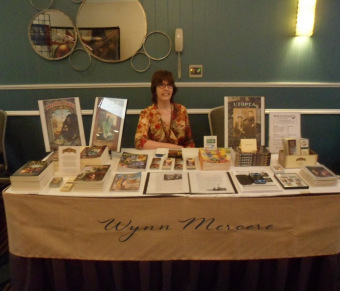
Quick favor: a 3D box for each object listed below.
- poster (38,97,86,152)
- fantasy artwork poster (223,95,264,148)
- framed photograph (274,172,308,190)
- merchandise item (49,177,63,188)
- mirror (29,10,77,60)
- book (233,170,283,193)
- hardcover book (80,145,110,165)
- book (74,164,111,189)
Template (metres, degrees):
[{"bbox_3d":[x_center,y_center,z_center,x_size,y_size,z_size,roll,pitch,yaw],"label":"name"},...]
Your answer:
[{"bbox_3d":[-0.825,-0.168,2.245,0.305,0.410,0.020,-8,-1,-24],"label":"poster"},{"bbox_3d":[0.560,-0.157,2.191,0.305,0.410,0.020,0,2,0],"label":"fantasy artwork poster"},{"bbox_3d":[0.678,0.199,1.635,0.129,0.014,0.187,0,17,3],"label":"framed photograph"},{"bbox_3d":[-0.630,0.207,1.621,0.052,0.017,0.093,-3,17,-10],"label":"merchandise item"},{"bbox_3d":[-1.099,-1.036,2.742,0.465,0.465,0.030,0,17,1],"label":"mirror"},{"bbox_3d":[0.489,0.202,1.661,0.208,0.017,0.270,0,17,2],"label":"book"},{"bbox_3d":[-0.509,0.078,1.976,0.155,0.078,0.240,-1,17,-3],"label":"hardcover book"},{"bbox_3d":[-0.431,0.184,1.661,0.152,0.060,0.230,0,17,0],"label":"book"}]

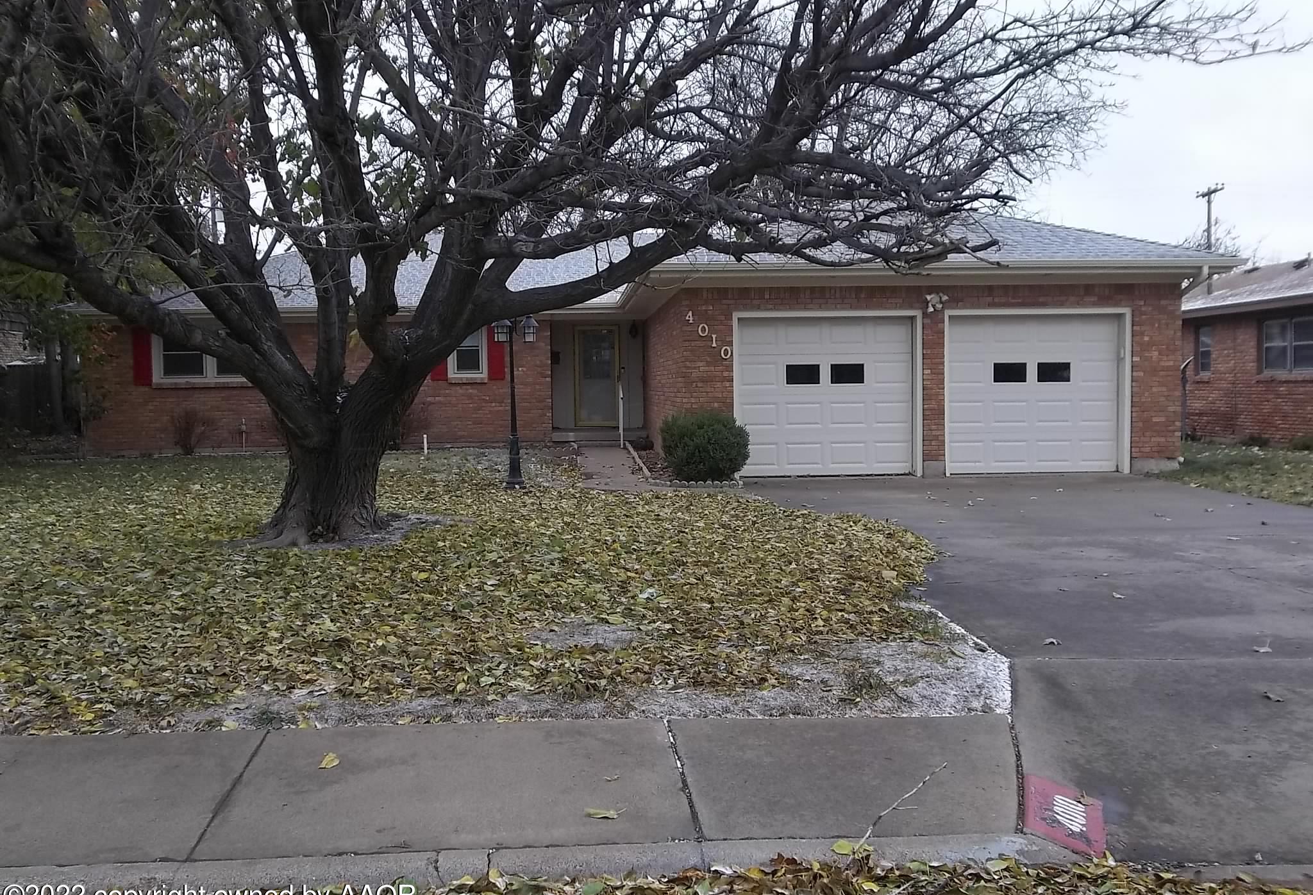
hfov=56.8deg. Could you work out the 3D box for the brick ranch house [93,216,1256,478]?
[{"bbox_3d":[-2.082,-2.351,23.781,18.430,4.810,17.100,-1,3,-4],"label":"brick ranch house"}]

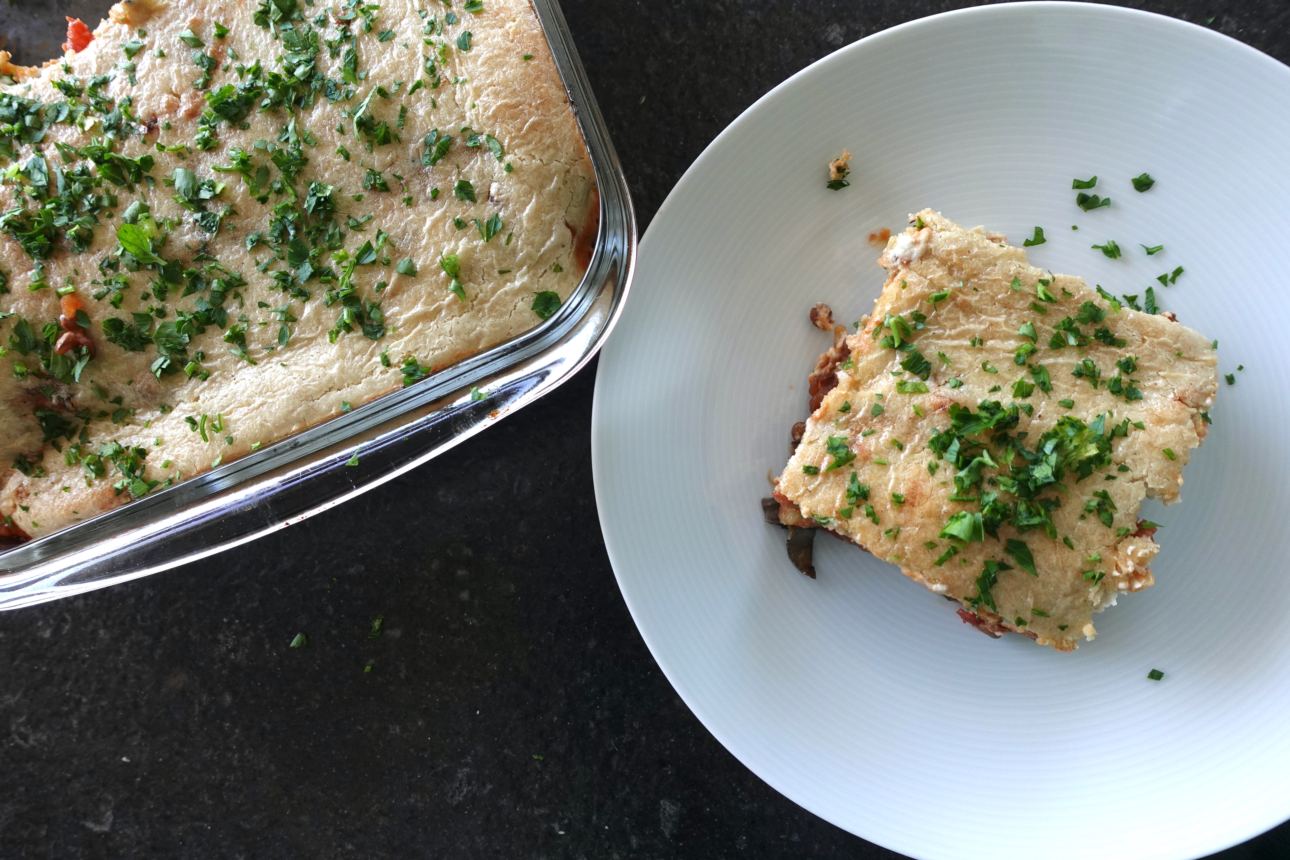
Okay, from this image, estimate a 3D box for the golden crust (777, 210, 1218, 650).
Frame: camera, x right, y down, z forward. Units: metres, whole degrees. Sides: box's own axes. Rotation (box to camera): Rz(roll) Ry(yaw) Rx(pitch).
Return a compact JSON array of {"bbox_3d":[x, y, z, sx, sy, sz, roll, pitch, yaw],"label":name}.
[{"bbox_3d":[0.111,0.001,0.277,0.109,0.030,0.105,25,92,7],"label":"golden crust"}]

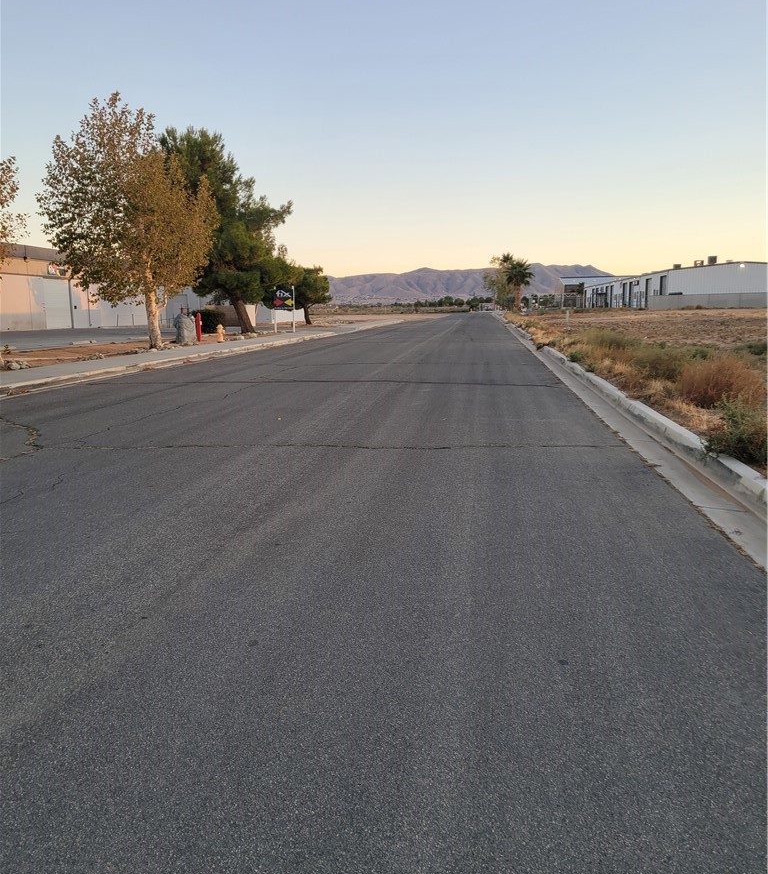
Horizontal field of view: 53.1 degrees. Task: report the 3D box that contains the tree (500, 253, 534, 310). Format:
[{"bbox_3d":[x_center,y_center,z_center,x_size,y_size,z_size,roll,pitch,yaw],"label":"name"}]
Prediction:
[{"bbox_3d":[15.832,-18.362,91.212,4.032,6.630,4.000,0,10,0],"label":"tree"}]

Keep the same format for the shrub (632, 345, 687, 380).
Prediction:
[{"bbox_3d":[5.505,-1.487,15.368,1.079,0.678,1.000,0,10,0],"label":"shrub"}]

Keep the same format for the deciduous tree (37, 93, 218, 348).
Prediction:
[{"bbox_3d":[-8.490,-7.059,25.476,6.024,8.144,5.800,0,10,0],"label":"deciduous tree"}]

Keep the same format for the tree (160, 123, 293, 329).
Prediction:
[{"bbox_3d":[-8.196,-10.567,39.791,6.929,10.338,6.800,0,10,0],"label":"tree"}]

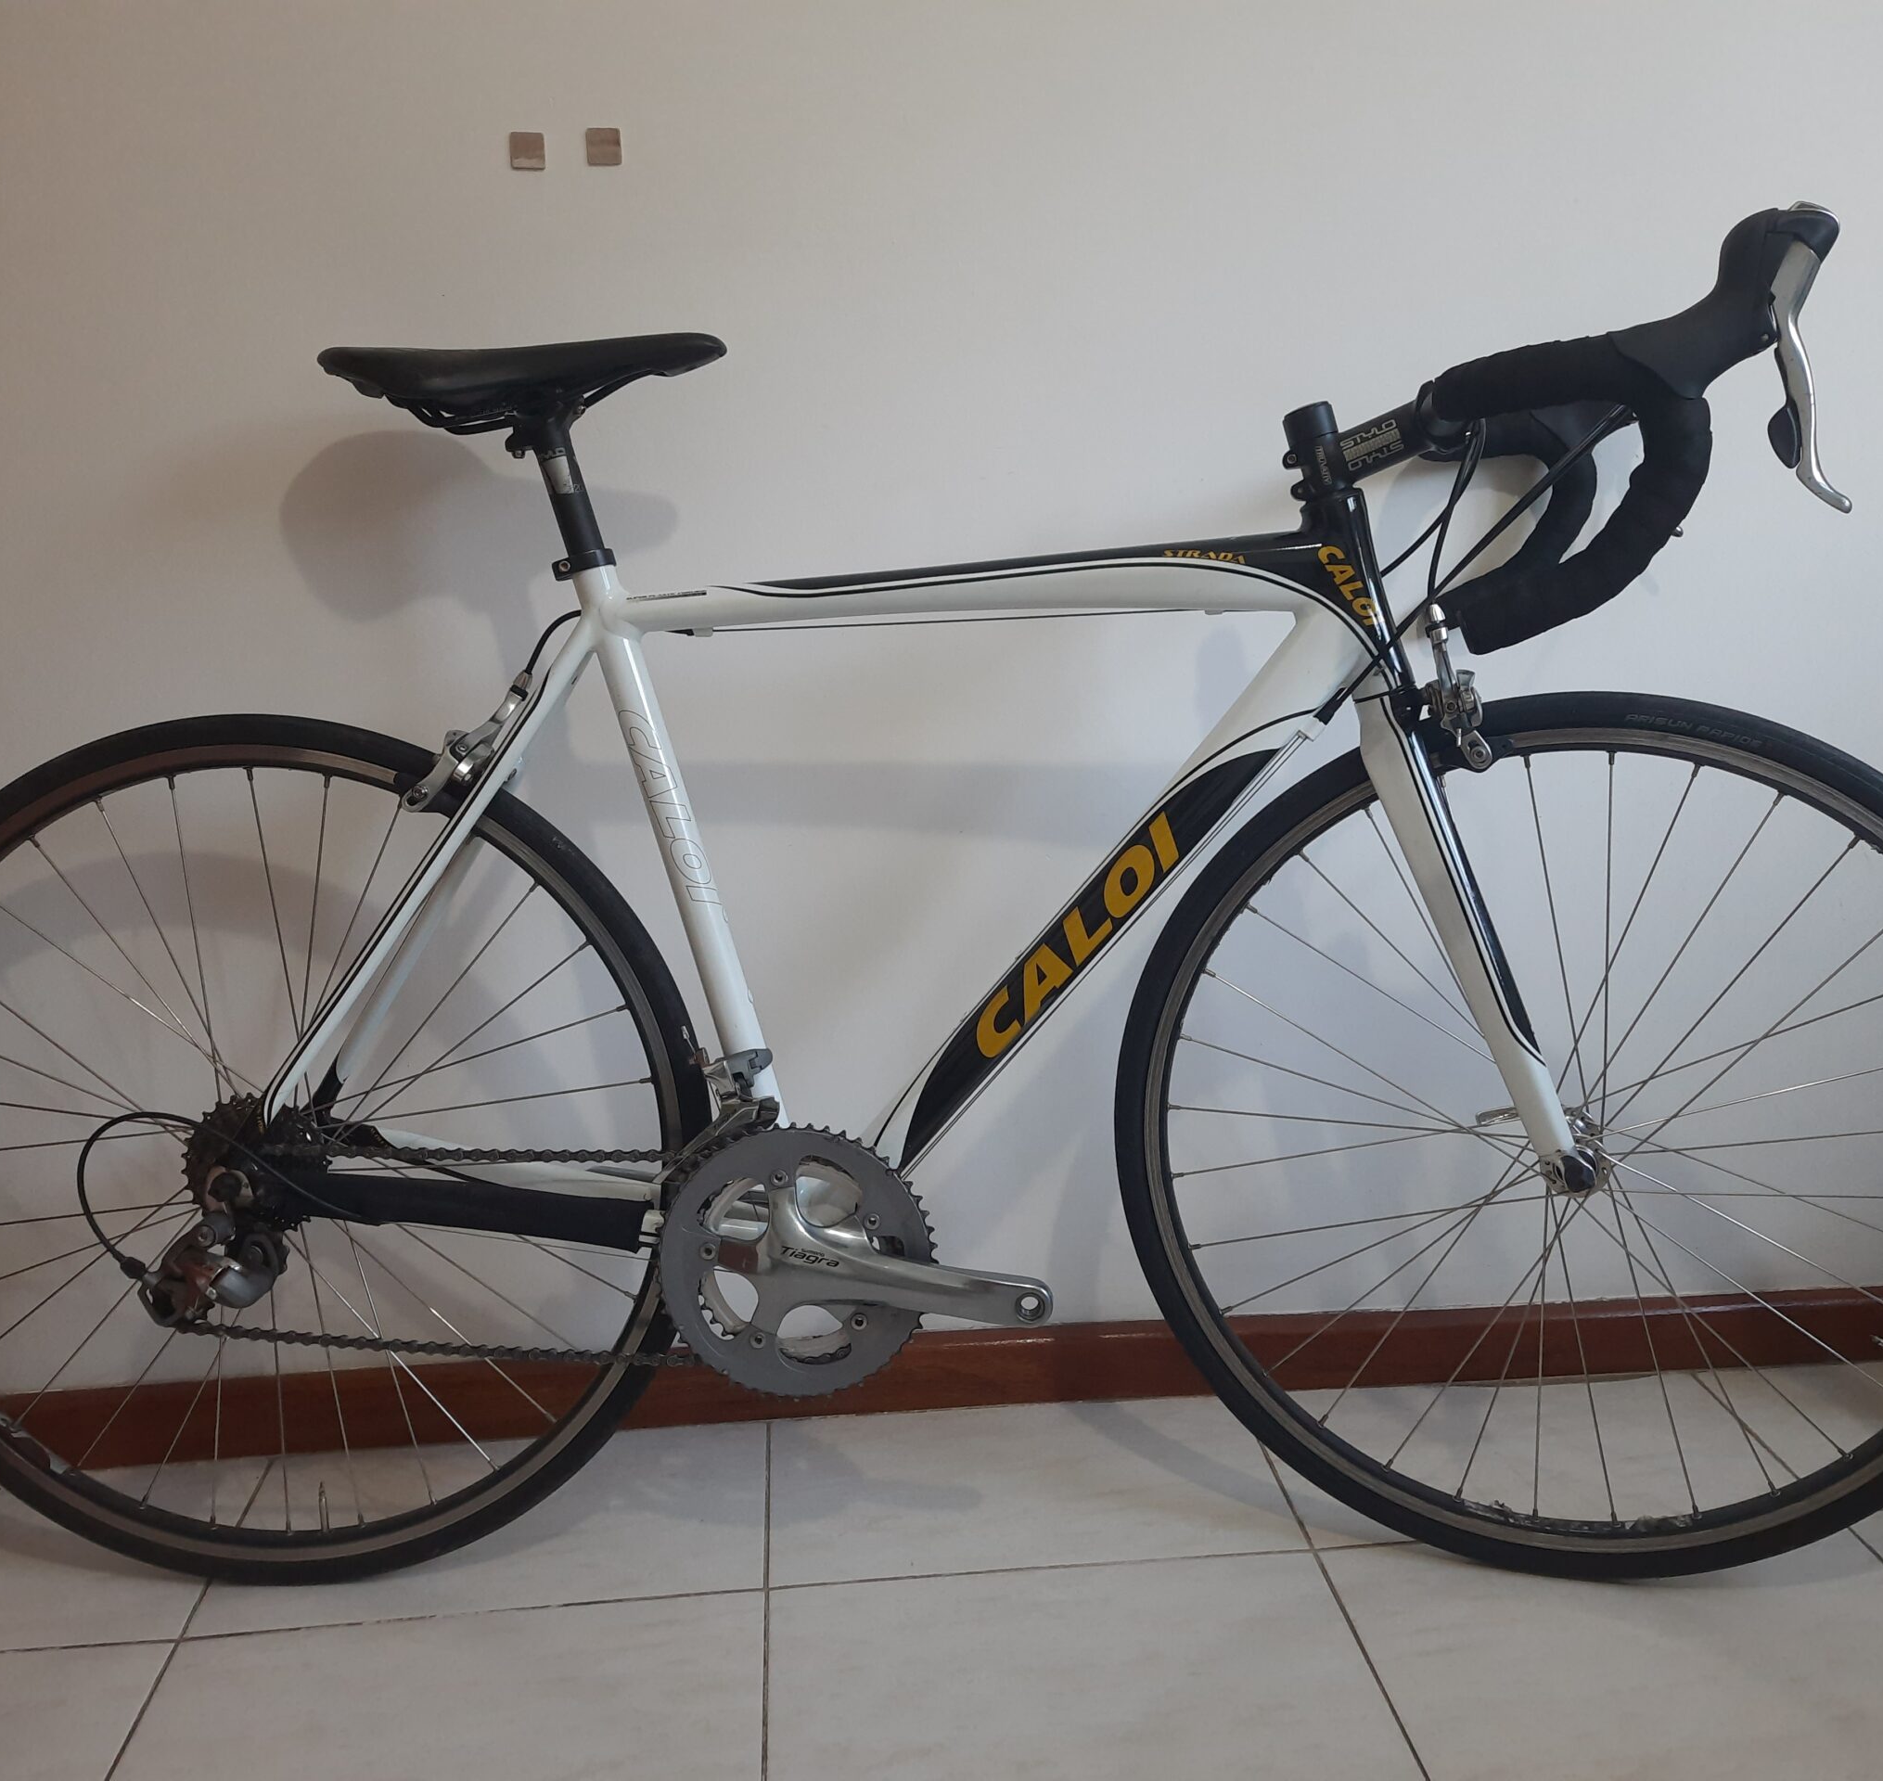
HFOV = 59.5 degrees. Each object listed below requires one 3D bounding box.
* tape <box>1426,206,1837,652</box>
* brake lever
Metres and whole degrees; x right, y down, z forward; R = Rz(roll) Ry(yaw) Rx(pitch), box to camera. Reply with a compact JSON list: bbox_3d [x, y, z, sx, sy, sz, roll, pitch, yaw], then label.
[{"bbox_3d":[0.443,-0.294,1.138,0.205,0.240,0.455,3,11,14],"label":"tape"},{"bbox_3d":[0.480,-0.283,0.900,0.045,0.155,0.033,-3,9,15],"label":"brake lever"}]

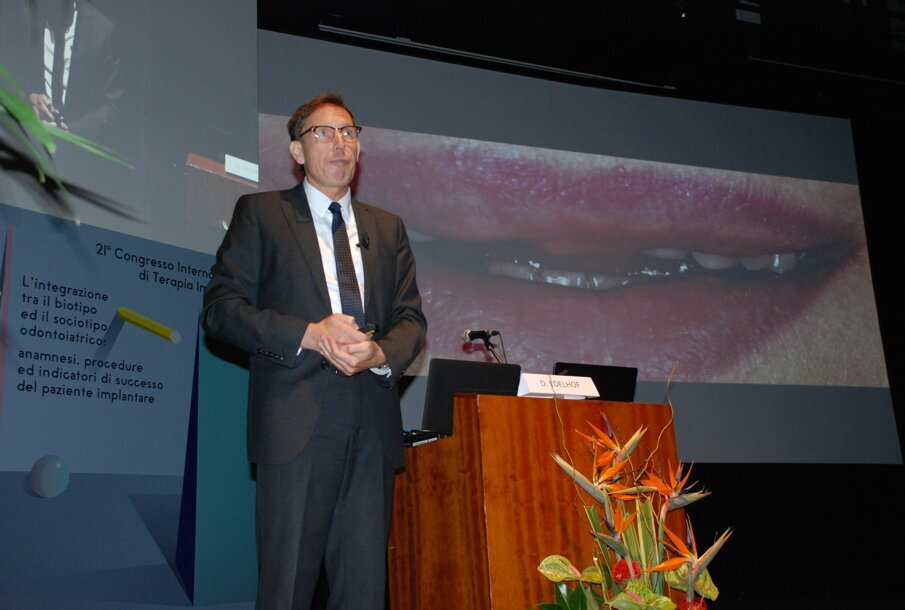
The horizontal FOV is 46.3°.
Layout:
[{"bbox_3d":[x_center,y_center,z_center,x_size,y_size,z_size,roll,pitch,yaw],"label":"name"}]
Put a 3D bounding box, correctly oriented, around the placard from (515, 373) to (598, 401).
[{"bbox_3d":[0.362,0.278,3.627,0.297,0.075,0.073,6,-17,-31],"label":"placard"}]

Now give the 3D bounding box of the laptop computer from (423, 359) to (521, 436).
[{"bbox_3d":[0.006,0.360,3.783,0.376,0.258,0.333,6,-17,-31],"label":"laptop computer"}]

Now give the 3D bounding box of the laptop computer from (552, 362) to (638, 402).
[{"bbox_3d":[0.438,0.380,3.892,0.383,0.260,0.336,6,-17,-31],"label":"laptop computer"}]

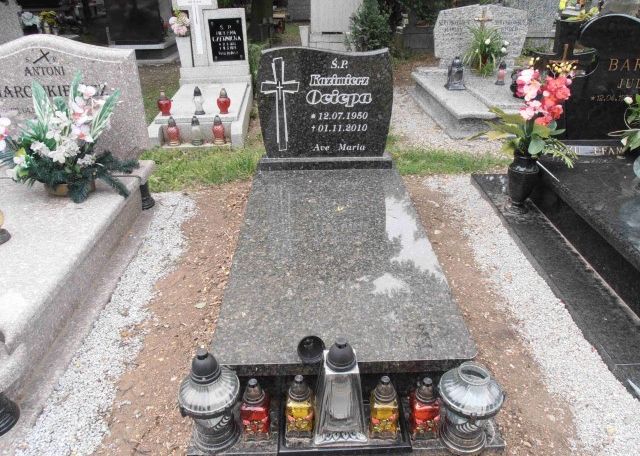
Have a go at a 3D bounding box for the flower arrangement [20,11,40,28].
[{"bbox_3d":[-4.656,-3.354,8.921,0.330,0.310,0.300,-1,26,-1],"label":"flower arrangement"}]

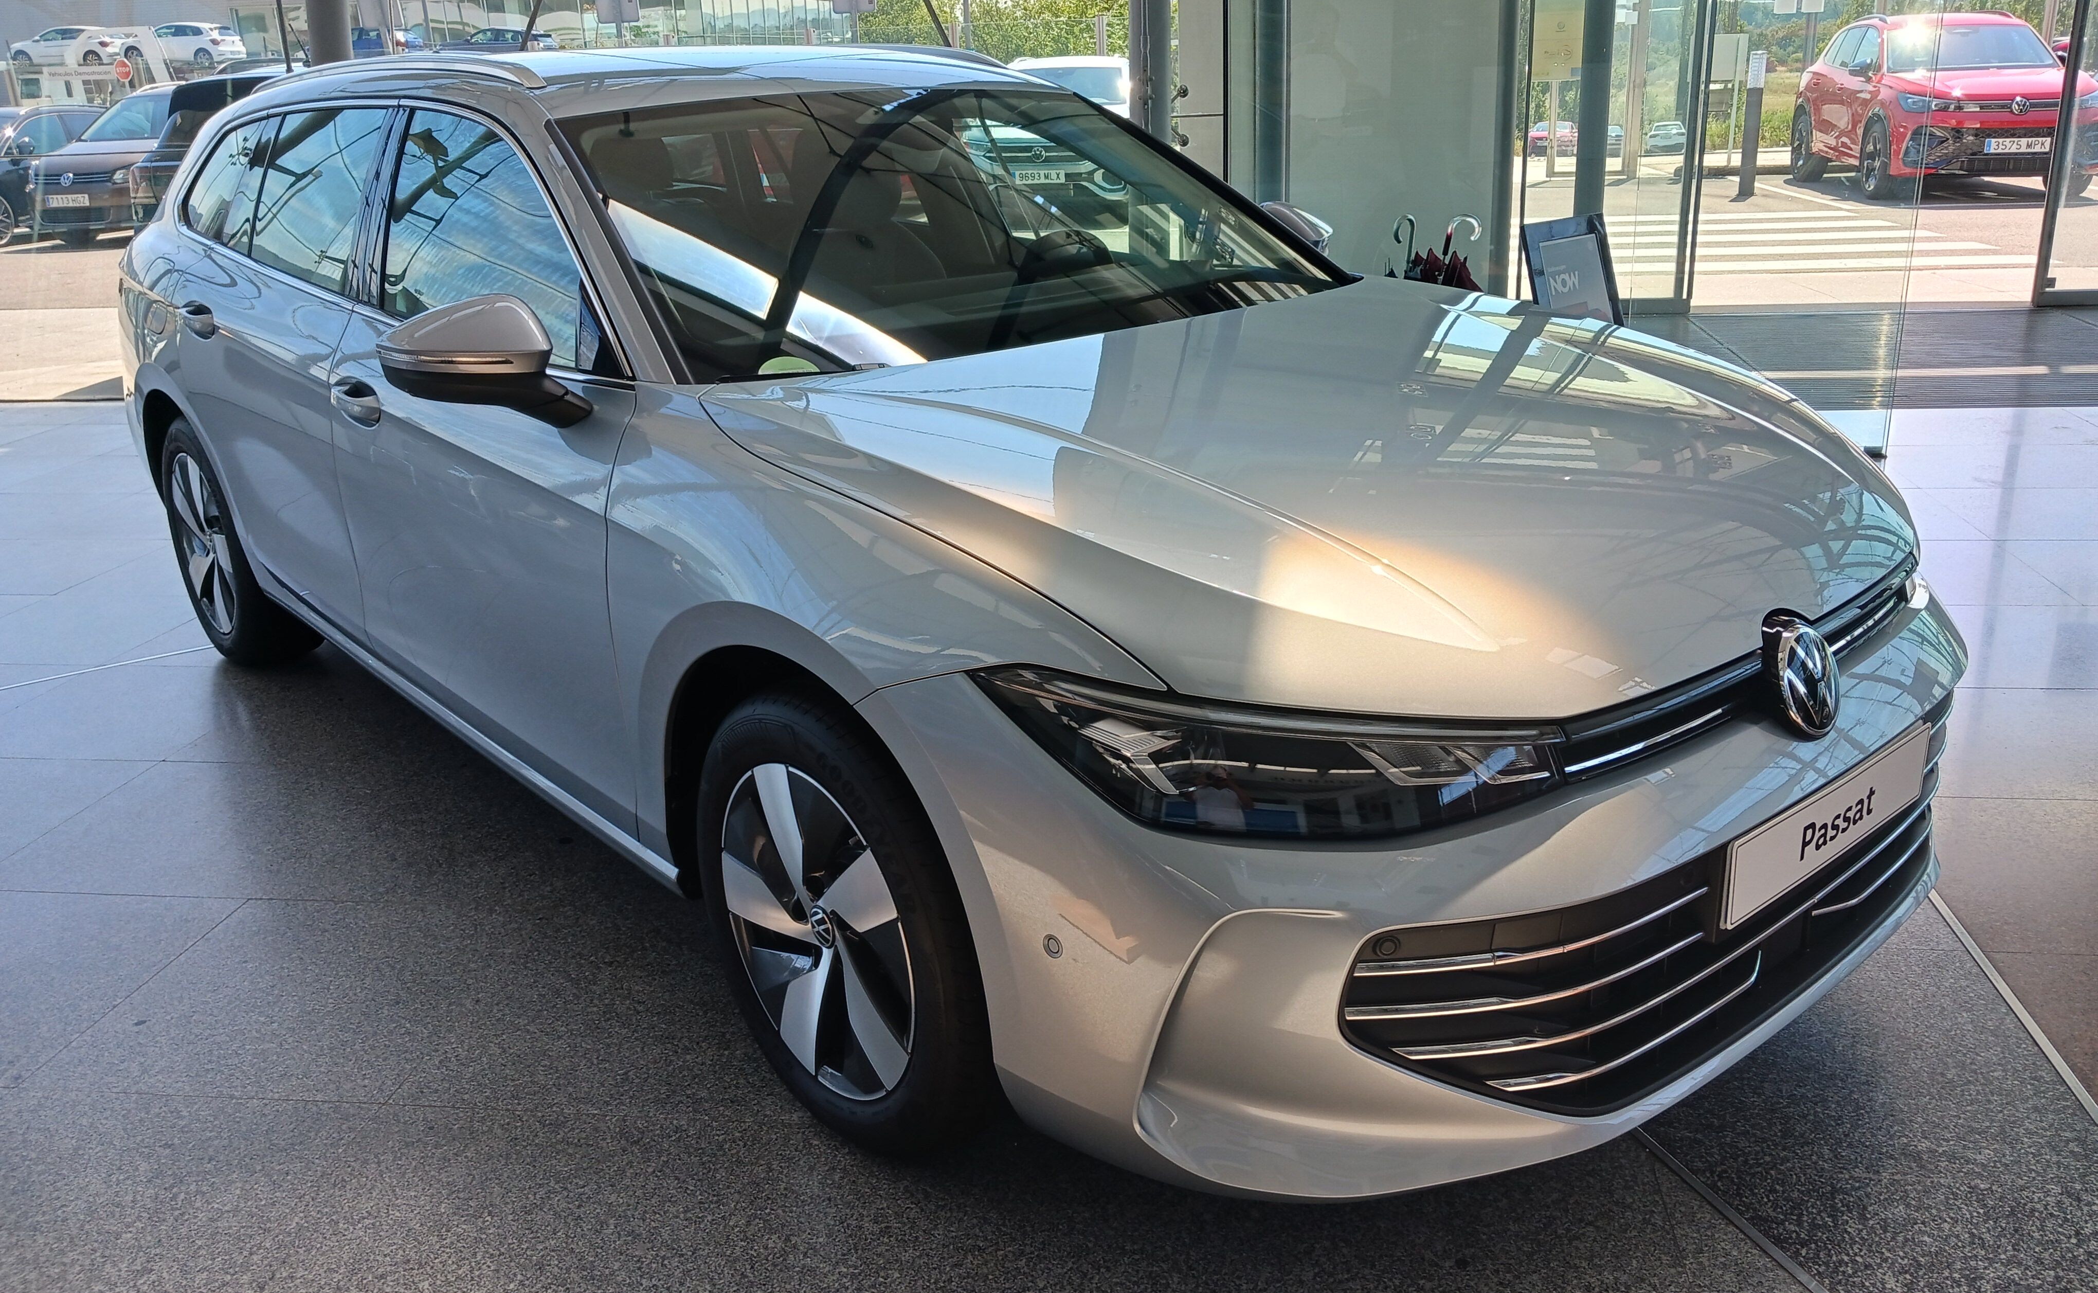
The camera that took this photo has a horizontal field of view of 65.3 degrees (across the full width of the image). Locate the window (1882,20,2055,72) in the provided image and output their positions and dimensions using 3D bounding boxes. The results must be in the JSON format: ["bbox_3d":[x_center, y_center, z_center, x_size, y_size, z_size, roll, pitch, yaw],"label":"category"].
[{"bbox_3d":[8.668,-5.680,15.463,1.460,0.140,0.740,2,51,10],"label":"window"}]

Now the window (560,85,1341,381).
[{"bbox_3d":[-0.107,-0.755,2.929,1.480,0.120,0.930,-17,53,-38],"label":"window"}]

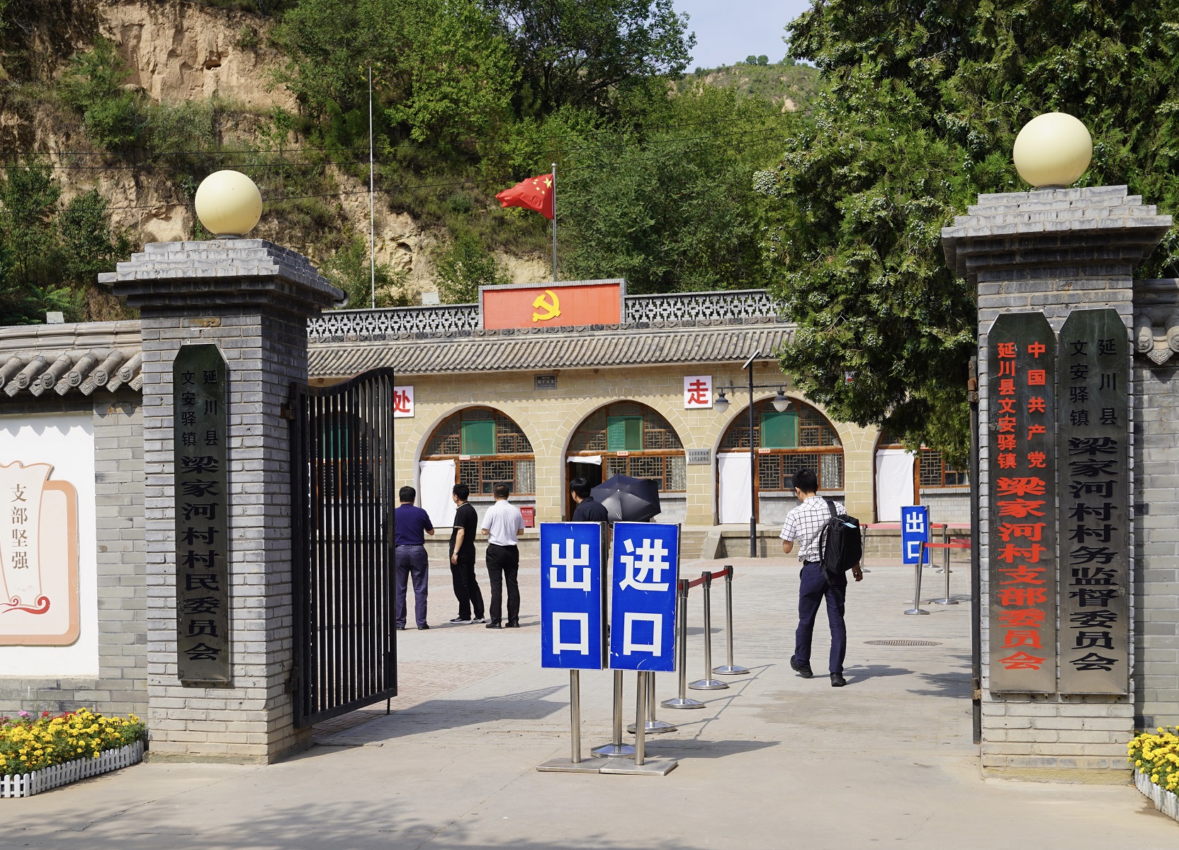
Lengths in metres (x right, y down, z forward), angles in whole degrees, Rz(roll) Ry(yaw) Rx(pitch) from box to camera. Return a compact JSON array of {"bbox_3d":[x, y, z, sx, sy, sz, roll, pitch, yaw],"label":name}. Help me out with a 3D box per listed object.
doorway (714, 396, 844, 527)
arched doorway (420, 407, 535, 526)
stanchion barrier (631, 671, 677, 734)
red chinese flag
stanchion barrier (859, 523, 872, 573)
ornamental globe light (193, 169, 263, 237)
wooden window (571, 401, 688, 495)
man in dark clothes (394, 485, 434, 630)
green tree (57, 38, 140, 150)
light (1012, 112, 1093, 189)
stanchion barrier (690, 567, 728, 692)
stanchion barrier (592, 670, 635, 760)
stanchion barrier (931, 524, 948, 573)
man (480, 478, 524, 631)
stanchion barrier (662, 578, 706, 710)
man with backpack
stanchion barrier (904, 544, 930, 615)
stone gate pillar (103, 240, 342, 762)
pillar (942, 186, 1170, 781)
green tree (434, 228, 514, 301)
[{"bbox_3d":[4.894,0.919,38.150,3.200,3.260,0.400,-1,-2,16],"label":"doorway"},{"bbox_3d":[-3.128,1.159,41.700,3.300,3.300,0.400,-1,-2,14],"label":"arched doorway"},{"bbox_3d":[0.418,1.538,9.820,0.330,0.910,0.330,-1,-2,11],"label":"stanchion barrier"},{"bbox_3d":[-1.829,-6.439,42.000,1.650,1.300,0.400,-1,-2,5],"label":"red chinese flag"},{"bbox_3d":[5.352,2.427,29.000,0.320,0.910,0.320,-1,-2,11],"label":"stanchion barrier"},{"bbox_3d":[-2.194,-1.345,9.050,0.410,0.405,0.410,-1,-2,14],"label":"ornamental globe light"},{"bbox_3d":[1.057,0.631,41.000,3.200,2.450,0.220,-1,-2,14],"label":"wooden window"},{"bbox_3d":[-2.146,1.577,17.700,0.560,1.700,0.380,-1,-2,9],"label":"man in dark clothes"},{"bbox_3d":[-20.455,-13.802,62.000,3.500,4.700,3.400,0,-2,-17],"label":"green tree"},{"bbox_3d":[2.494,-1.473,8.000,0.410,0.405,0.410,-1,-2,14],"label":"light"},{"bbox_3d":[0.962,1.635,11.970,0.330,0.910,0.330,-1,-2,11],"label":"stanchion barrier"},{"bbox_3d":[0.166,1.531,9.063,0.325,0.920,0.325,-1,-2,0],"label":"stanchion barrier"},{"bbox_3d":[6.802,2.366,28.500,0.325,0.920,0.325,-1,-2,0],"label":"stanchion barrier"},{"bbox_3d":[-1.032,1.541,17.700,0.530,1.710,0.360,-1,-2,0],"label":"man"},{"bbox_3d":[0.700,1.602,11.000,0.320,0.920,0.320,0,-2,14],"label":"stanchion barrier"},{"bbox_3d":[1.885,1.235,12.100,0.620,1.740,0.550,-1,-2,-9],"label":"man with backpack"},{"bbox_3d":[4.266,1.996,19.300,0.325,0.920,0.325,3,-2,0],"label":"stanchion barrier"},{"bbox_3d":[-2.195,0.442,9.100,1.100,3.060,1.100,-1,-2,11],"label":"stone gate pillar"},{"bbox_3d":[2.496,0.272,7.980,1.100,3.060,1.100,-1,-2,11],"label":"pillar"},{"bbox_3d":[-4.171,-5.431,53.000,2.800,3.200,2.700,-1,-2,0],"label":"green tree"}]

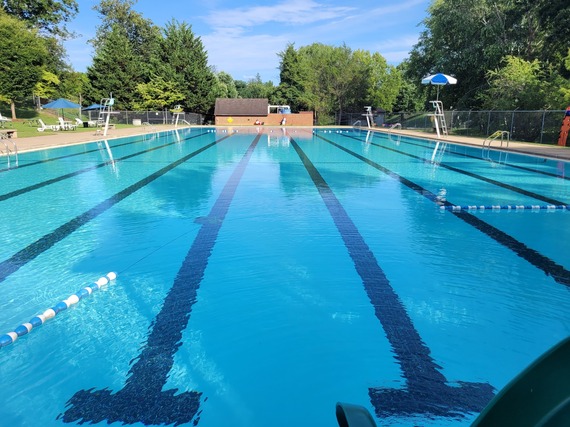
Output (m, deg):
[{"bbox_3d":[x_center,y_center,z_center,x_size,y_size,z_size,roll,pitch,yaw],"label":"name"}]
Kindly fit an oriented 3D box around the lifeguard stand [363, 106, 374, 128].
[{"bbox_3d":[9.129,-10.574,46.882,1.250,2.400,0.900,0,13,-2],"label":"lifeguard stand"}]

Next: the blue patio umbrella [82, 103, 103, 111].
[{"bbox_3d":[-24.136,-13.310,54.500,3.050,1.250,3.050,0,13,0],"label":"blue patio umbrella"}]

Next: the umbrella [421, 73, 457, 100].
[{"bbox_3d":[9.598,-7.846,26.582,2.130,1.720,2.130,0,13,-2],"label":"umbrella"}]

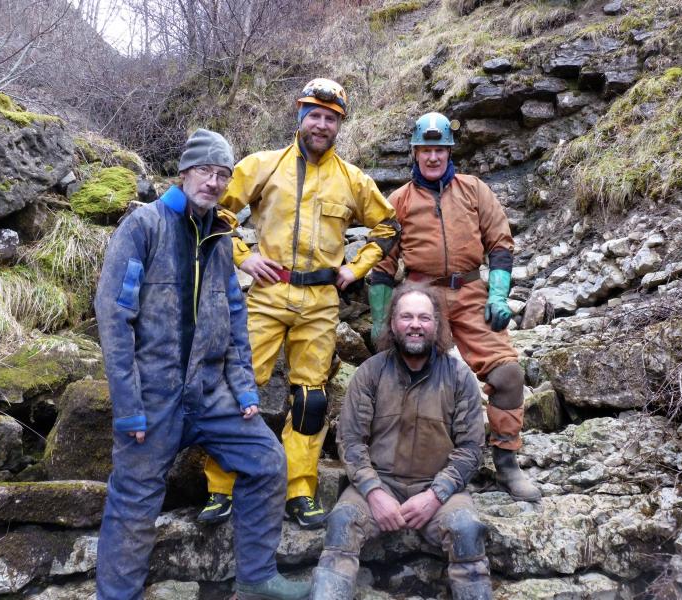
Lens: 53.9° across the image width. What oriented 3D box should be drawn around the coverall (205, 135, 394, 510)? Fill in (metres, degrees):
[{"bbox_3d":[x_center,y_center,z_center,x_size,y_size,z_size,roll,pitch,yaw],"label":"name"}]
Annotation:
[{"bbox_3d":[-0.168,0.073,2.780,0.820,1.500,0.450,0,3,3],"label":"coverall"}]

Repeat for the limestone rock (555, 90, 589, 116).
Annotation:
[{"bbox_3d":[2.487,-2.111,7.200,0.350,0.250,0.300,0,2,11],"label":"limestone rock"}]

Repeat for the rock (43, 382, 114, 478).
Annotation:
[{"bbox_3d":[-1.215,0.628,3.250,0.420,0.480,0.420,-1,3,-11],"label":"rock"}]

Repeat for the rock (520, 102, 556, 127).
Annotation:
[{"bbox_3d":[2.122,-2.004,7.200,0.350,0.260,0.300,0,2,11],"label":"rock"}]

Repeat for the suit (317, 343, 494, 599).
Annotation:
[{"bbox_3d":[0.200,0.570,2.220,0.580,0.830,0.600,0,2,7],"label":"suit"}]

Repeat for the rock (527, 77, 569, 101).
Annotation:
[{"bbox_3d":[2.105,-2.146,6.800,0.420,0.230,0.360,0,3,9],"label":"rock"}]

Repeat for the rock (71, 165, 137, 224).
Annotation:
[{"bbox_3d":[-1.488,-0.655,4.200,0.430,0.350,0.400,-1,3,-11],"label":"rock"}]

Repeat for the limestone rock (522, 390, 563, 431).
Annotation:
[{"bbox_3d":[1.122,0.618,3.750,0.230,0.240,0.240,0,2,11],"label":"limestone rock"}]

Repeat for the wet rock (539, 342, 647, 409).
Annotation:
[{"bbox_3d":[1.476,0.445,3.950,0.600,0.370,0.420,0,2,11],"label":"wet rock"}]

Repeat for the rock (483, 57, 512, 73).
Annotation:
[{"bbox_3d":[1.716,-2.565,7.300,0.330,0.170,0.280,0,3,6],"label":"rock"}]

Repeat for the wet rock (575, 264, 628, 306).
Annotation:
[{"bbox_3d":[1.866,-0.104,4.800,0.360,0.280,0.320,0,2,11],"label":"wet rock"}]

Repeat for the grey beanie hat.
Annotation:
[{"bbox_3d":[-0.479,-0.531,2.380,0.190,0.160,0.220,7,-2,-28],"label":"grey beanie hat"}]

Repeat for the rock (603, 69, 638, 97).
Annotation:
[{"bbox_3d":[2.836,-2.207,6.800,0.350,0.270,0.340,1,3,11],"label":"rock"}]

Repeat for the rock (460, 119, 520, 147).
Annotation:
[{"bbox_3d":[1.396,-1.575,6.300,0.560,0.260,0.400,0,3,6],"label":"rock"}]

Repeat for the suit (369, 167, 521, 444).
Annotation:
[{"bbox_3d":[0.494,0.053,3.080,0.700,1.290,0.420,0,3,2],"label":"suit"}]

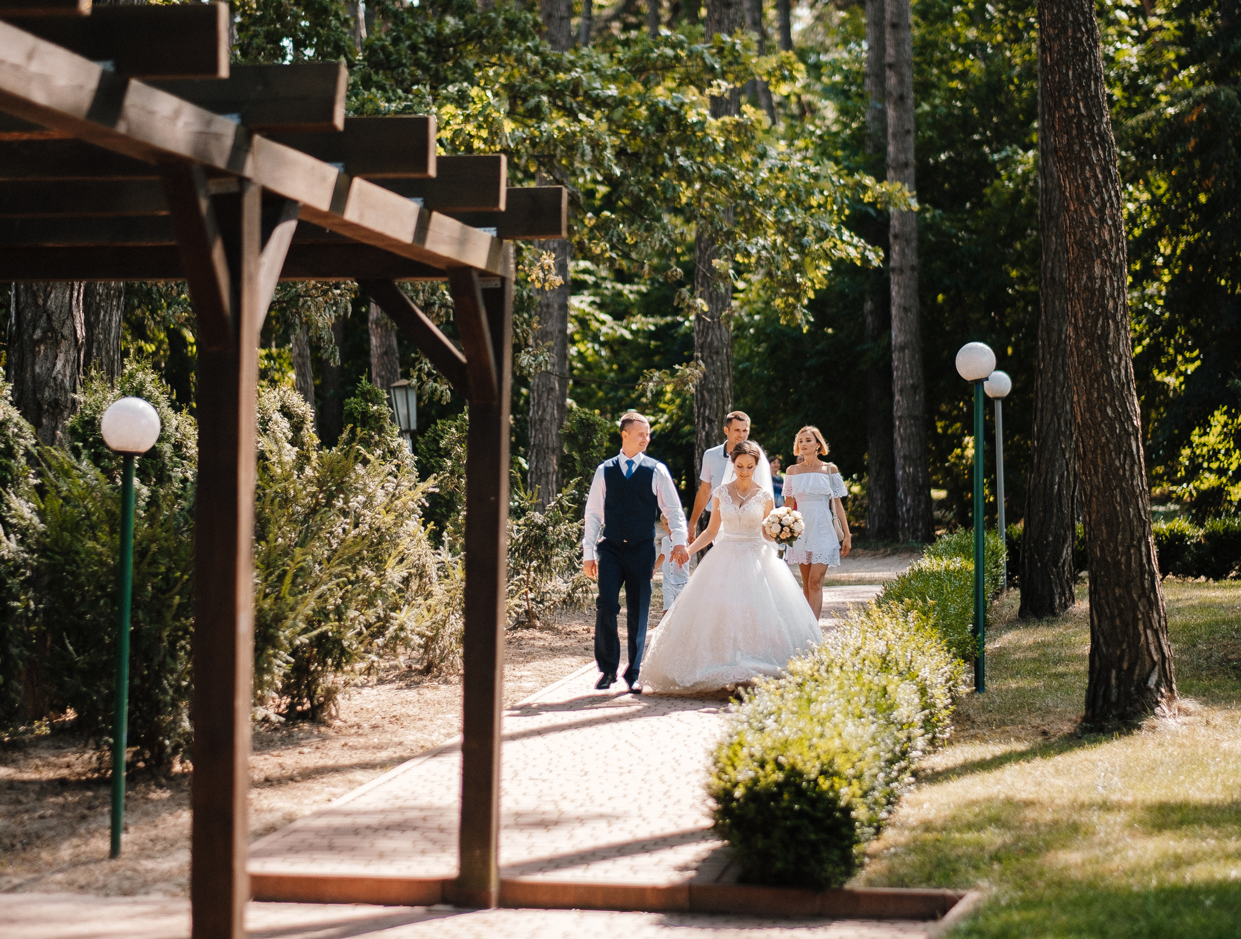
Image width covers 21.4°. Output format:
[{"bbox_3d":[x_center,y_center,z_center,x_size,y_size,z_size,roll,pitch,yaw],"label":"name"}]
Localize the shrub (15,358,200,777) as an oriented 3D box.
[{"bbox_3d":[-2.695,0.527,17.400,1.000,2.160,1.000,1,0,0],"label":"shrub"}]

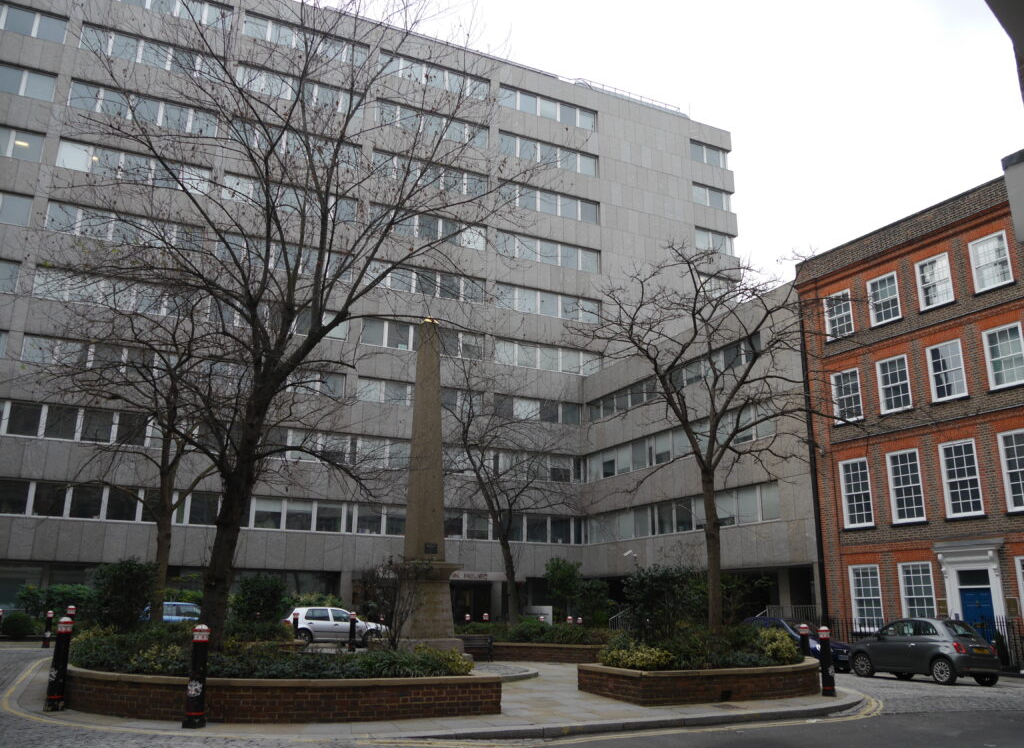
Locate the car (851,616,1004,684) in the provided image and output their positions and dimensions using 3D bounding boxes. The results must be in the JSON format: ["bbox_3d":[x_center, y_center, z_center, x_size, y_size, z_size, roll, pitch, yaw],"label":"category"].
[{"bbox_3d":[10.333,6.998,21.057,1.640,1.490,3.550,8,-18,-24],"label":"car"}]

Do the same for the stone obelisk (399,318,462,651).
[{"bbox_3d":[-2.102,2.655,20.246,1.320,8.450,1.320,8,-17,-23],"label":"stone obelisk"}]

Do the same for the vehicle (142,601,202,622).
[{"bbox_3d":[-13.473,9.960,33.126,3.800,1.540,1.700,7,-17,-20],"label":"vehicle"}]

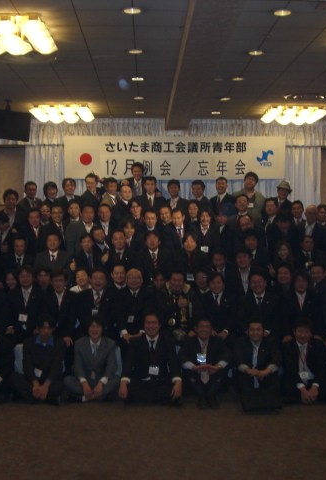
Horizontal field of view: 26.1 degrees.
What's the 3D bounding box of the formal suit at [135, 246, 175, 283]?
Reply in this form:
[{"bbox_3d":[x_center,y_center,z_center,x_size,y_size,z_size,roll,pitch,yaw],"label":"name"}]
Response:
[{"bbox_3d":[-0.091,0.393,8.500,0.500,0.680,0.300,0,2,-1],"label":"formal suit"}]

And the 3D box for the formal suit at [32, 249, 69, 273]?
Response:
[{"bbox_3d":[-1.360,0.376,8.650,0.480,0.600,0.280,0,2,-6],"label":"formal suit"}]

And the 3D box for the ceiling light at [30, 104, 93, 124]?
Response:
[{"bbox_3d":[-1.469,-1.869,10.530,0.860,0.170,0.800,0,2,-1],"label":"ceiling light"}]

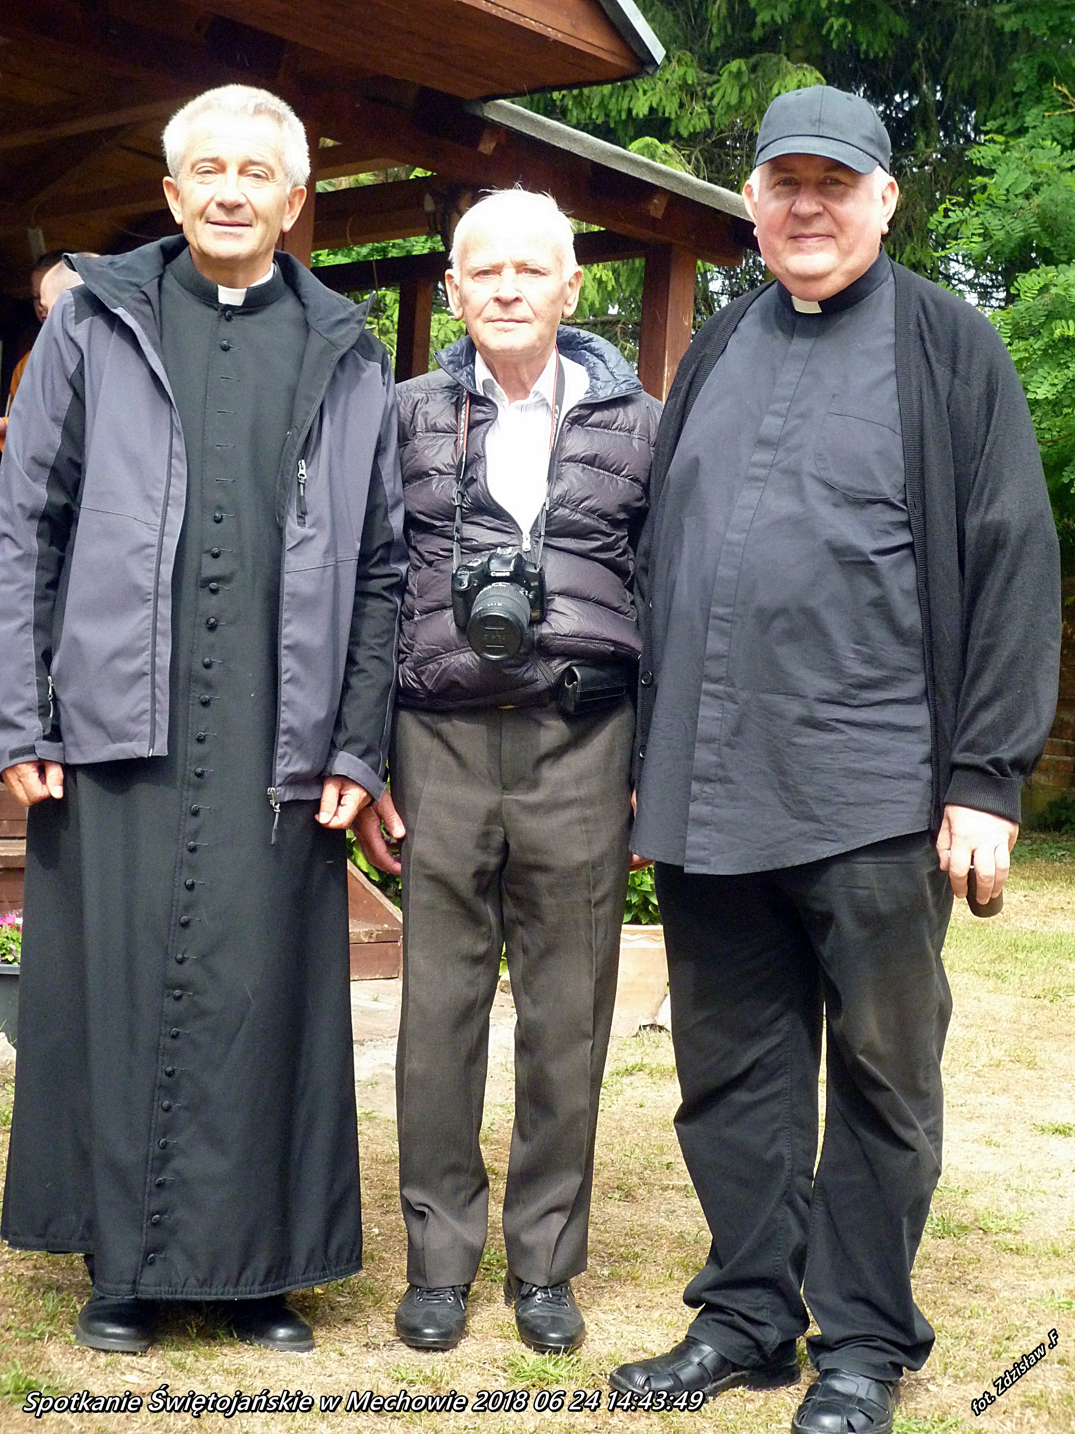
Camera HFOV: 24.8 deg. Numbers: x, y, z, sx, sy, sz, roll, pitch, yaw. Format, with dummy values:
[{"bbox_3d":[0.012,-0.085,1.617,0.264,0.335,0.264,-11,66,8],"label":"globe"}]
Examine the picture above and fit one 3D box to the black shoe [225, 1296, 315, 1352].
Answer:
[{"bbox_3d":[-0.426,0.827,3.555,0.110,0.115,0.300,0,4,-33],"label":"black shoe"}]

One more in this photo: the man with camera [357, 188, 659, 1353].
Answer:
[{"bbox_3d":[-0.034,0.062,3.549,0.480,1.670,0.380,3,3,3],"label":"man with camera"}]

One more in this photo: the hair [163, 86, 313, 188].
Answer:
[{"bbox_3d":[-0.423,-0.799,3.440,0.200,0.170,0.210,4,2,-4],"label":"hair"}]

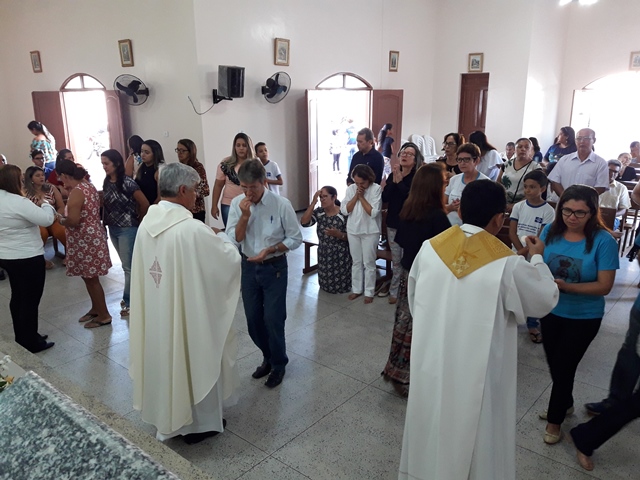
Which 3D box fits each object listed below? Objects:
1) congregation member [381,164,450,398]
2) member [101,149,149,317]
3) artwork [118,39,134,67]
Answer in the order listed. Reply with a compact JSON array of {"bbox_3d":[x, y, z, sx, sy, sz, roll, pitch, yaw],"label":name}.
[{"bbox_3d":[0.672,0.274,3.538,0.480,1.610,0.420,15,22,43],"label":"congregation member"},{"bbox_3d":[-1.881,-0.089,4.958,0.440,1.570,0.320,10,19,34],"label":"member"},{"bbox_3d":[-3.201,-3.083,8.557,0.340,0.420,0.060,12,22,39],"label":"artwork"}]

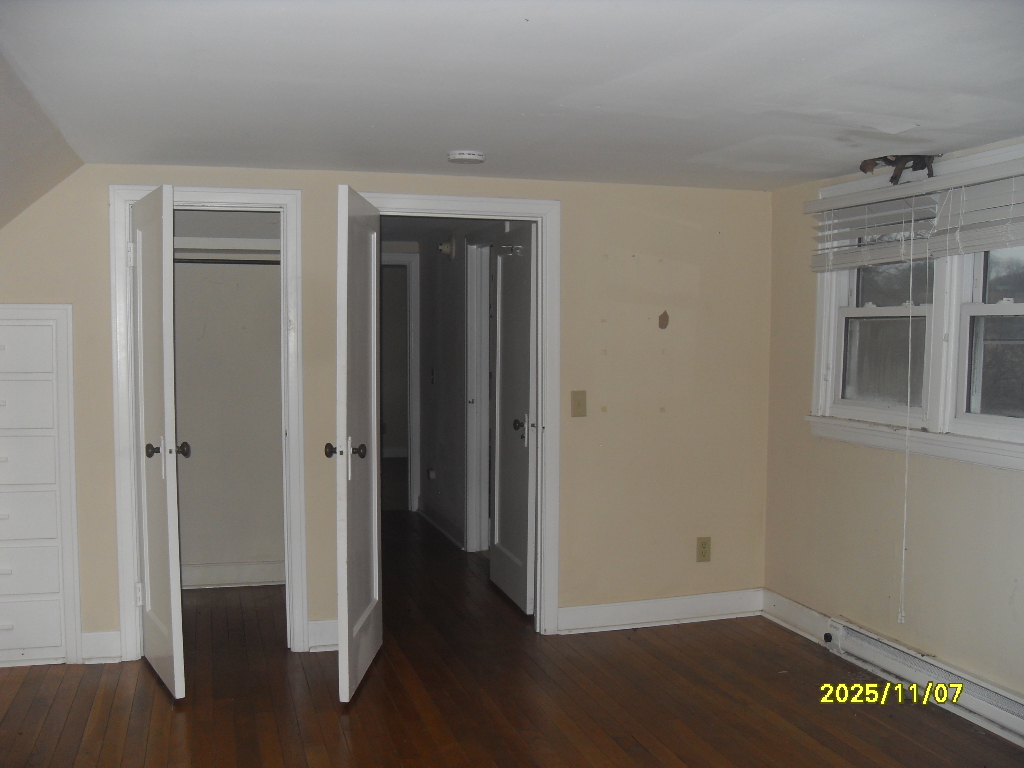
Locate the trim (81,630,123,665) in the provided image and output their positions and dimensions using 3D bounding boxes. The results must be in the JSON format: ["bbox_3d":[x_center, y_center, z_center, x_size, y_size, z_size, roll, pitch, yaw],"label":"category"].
[{"bbox_3d":[-1.619,1.043,3.967,0.149,0.131,0.025,-1,3,-16],"label":"trim"}]

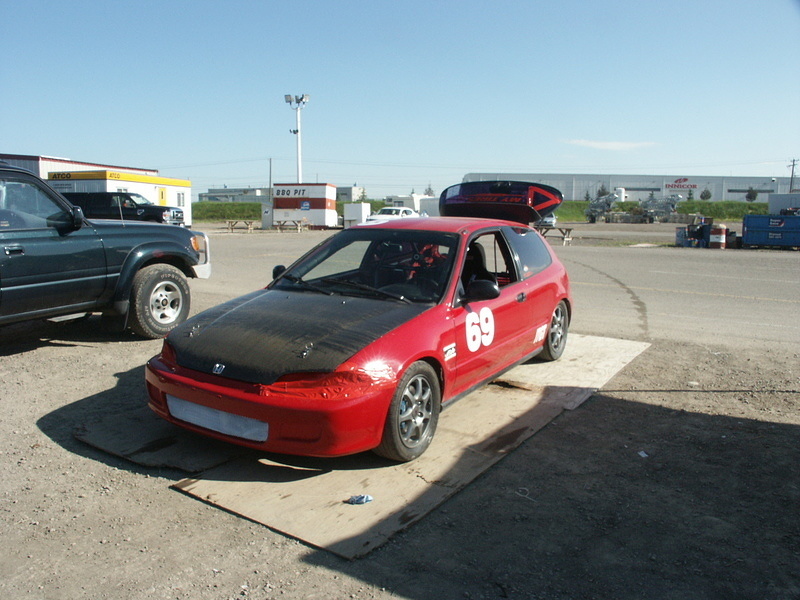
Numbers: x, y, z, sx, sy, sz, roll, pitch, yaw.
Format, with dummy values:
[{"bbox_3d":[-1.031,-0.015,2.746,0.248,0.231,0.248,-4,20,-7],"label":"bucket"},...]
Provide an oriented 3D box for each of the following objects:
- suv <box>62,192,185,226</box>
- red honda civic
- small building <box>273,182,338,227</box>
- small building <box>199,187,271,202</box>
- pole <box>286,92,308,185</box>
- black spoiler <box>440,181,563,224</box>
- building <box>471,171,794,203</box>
[{"bbox_3d":[-13.499,-4.071,32.047,5.900,1.960,2.030,1,8,10],"label":"suv"},{"bbox_3d":[0.037,-0.035,5.270,1.720,1.490,4.070,5,9,31],"label":"red honda civic"},{"bbox_3d":[-6.436,-6.346,44.954,3.390,2.850,3.800,0,8,0],"label":"small building"},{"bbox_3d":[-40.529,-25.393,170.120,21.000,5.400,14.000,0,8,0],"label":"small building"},{"bbox_3d":[-8.631,-11.718,55.908,2.000,10.400,1.200,0,8,0],"label":"pole"},{"bbox_3d":[0.865,-0.951,6.528,1.280,0.410,0.600,5,9,31],"label":"black spoiler"},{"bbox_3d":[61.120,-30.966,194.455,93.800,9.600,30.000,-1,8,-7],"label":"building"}]

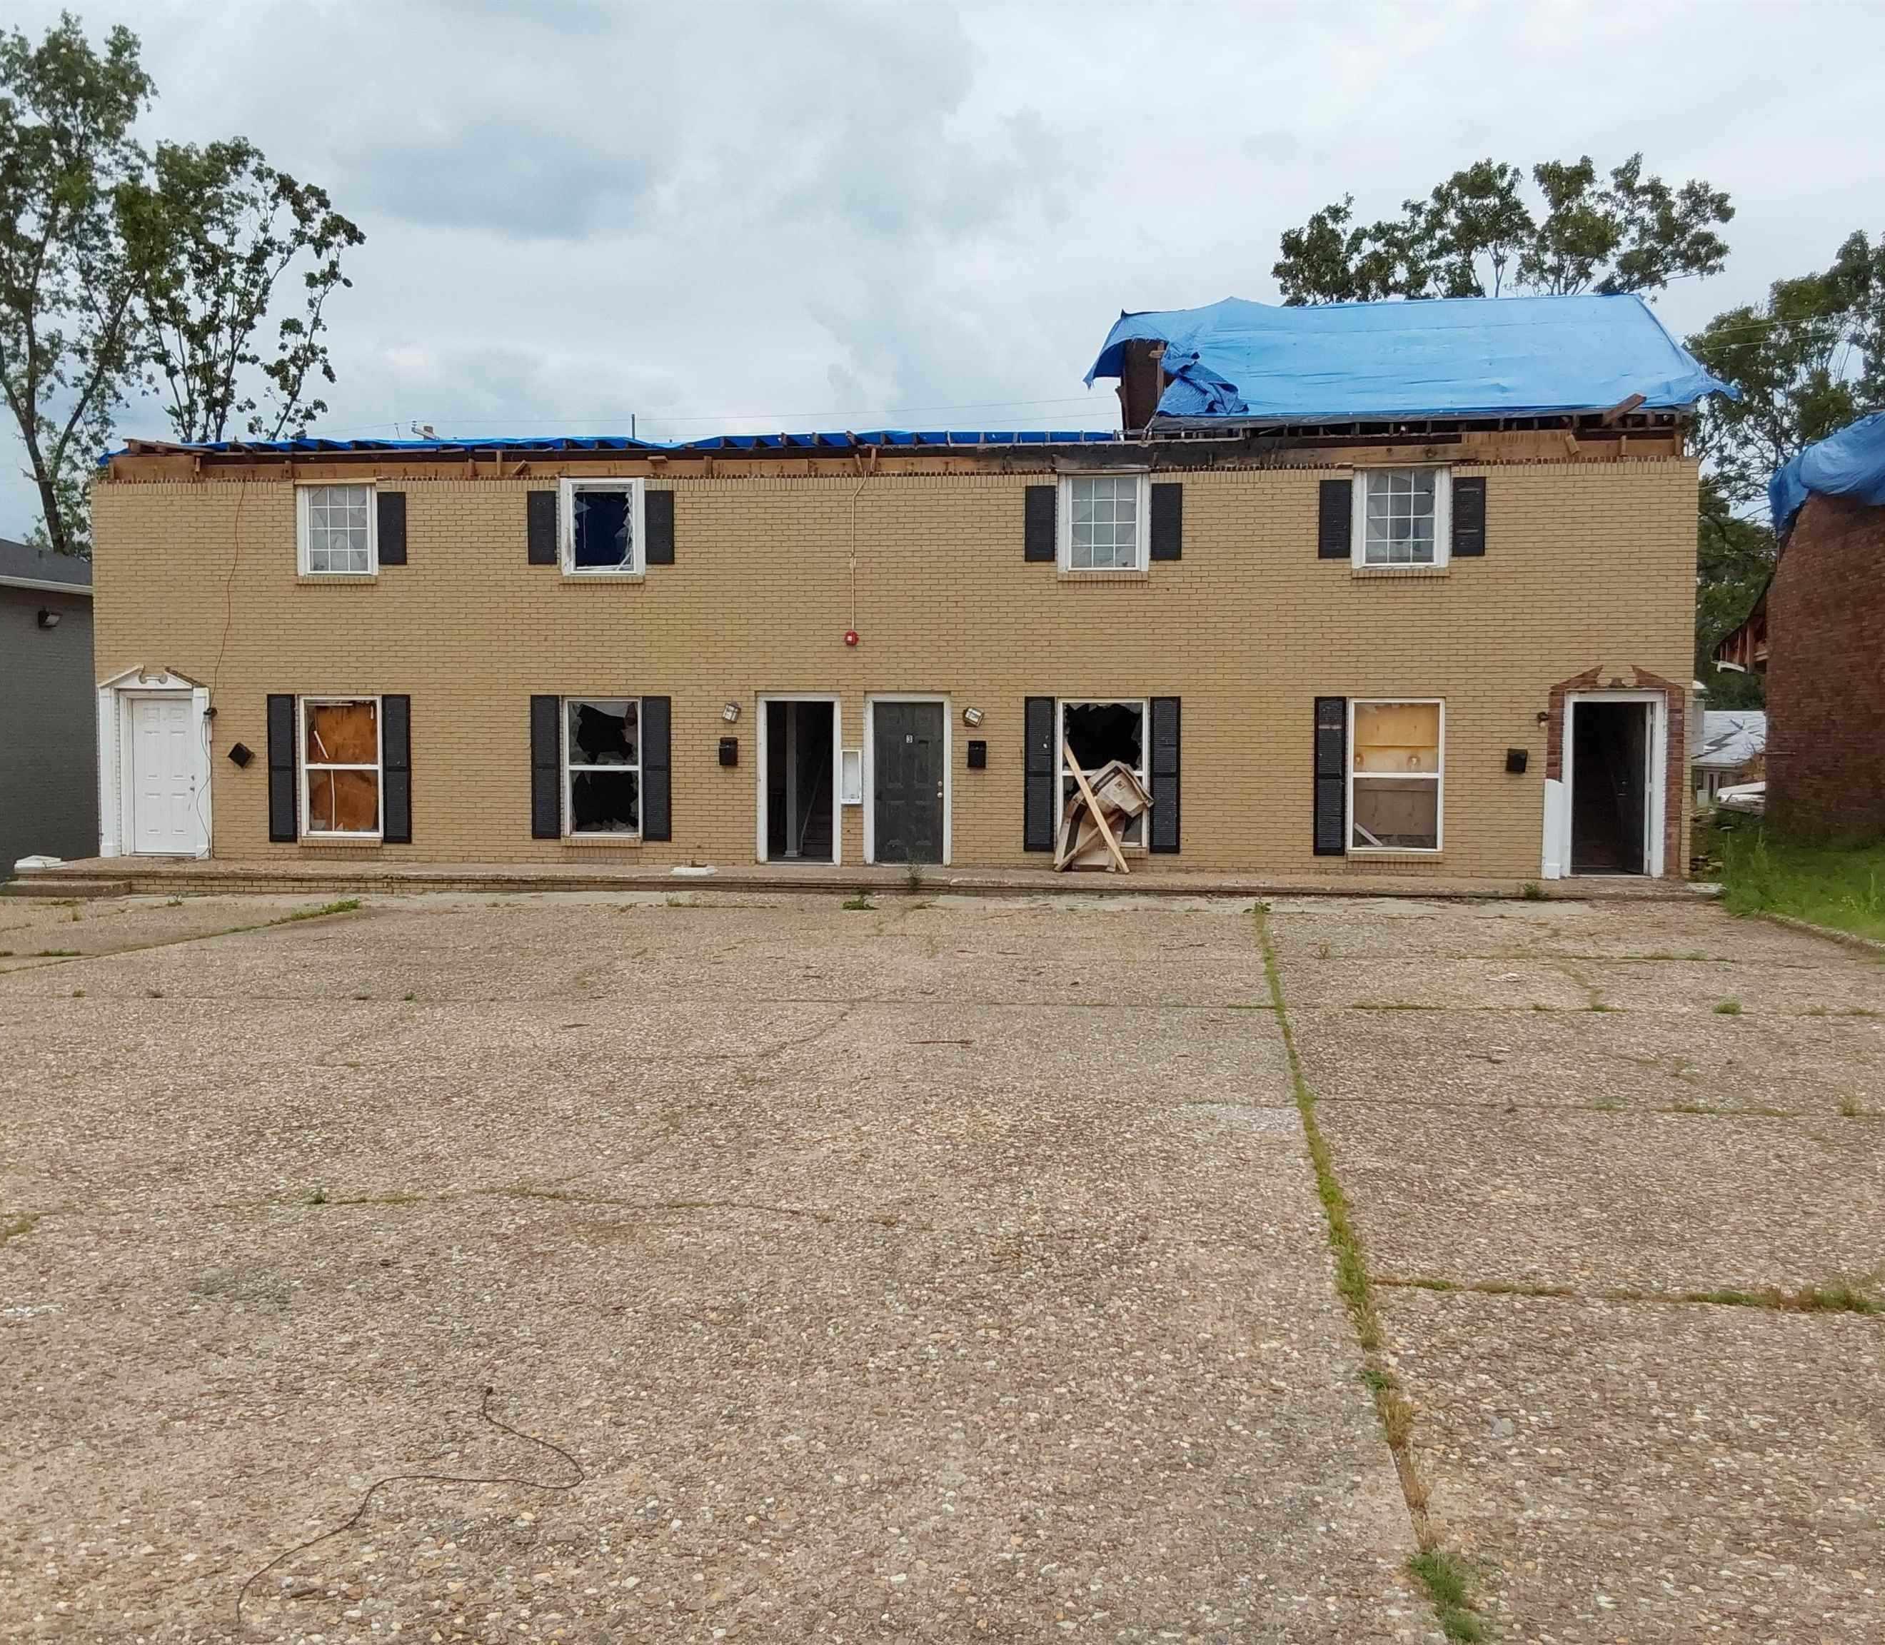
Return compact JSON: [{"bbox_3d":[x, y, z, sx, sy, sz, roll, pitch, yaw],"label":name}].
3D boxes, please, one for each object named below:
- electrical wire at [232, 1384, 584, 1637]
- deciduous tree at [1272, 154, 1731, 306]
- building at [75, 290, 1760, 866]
[{"bbox_3d":[-1.061,1.463,3.894,0.485,0.025,1.290,1,2,7],"label":"electrical wire"},{"bbox_3d":[12.881,-7.520,41.328,11.200,15.742,10.500,1,2,7],"label":"deciduous tree"},{"bbox_3d":[-0.557,-3.501,26.121,20.200,7.800,8.500,1,2,7],"label":"building"}]

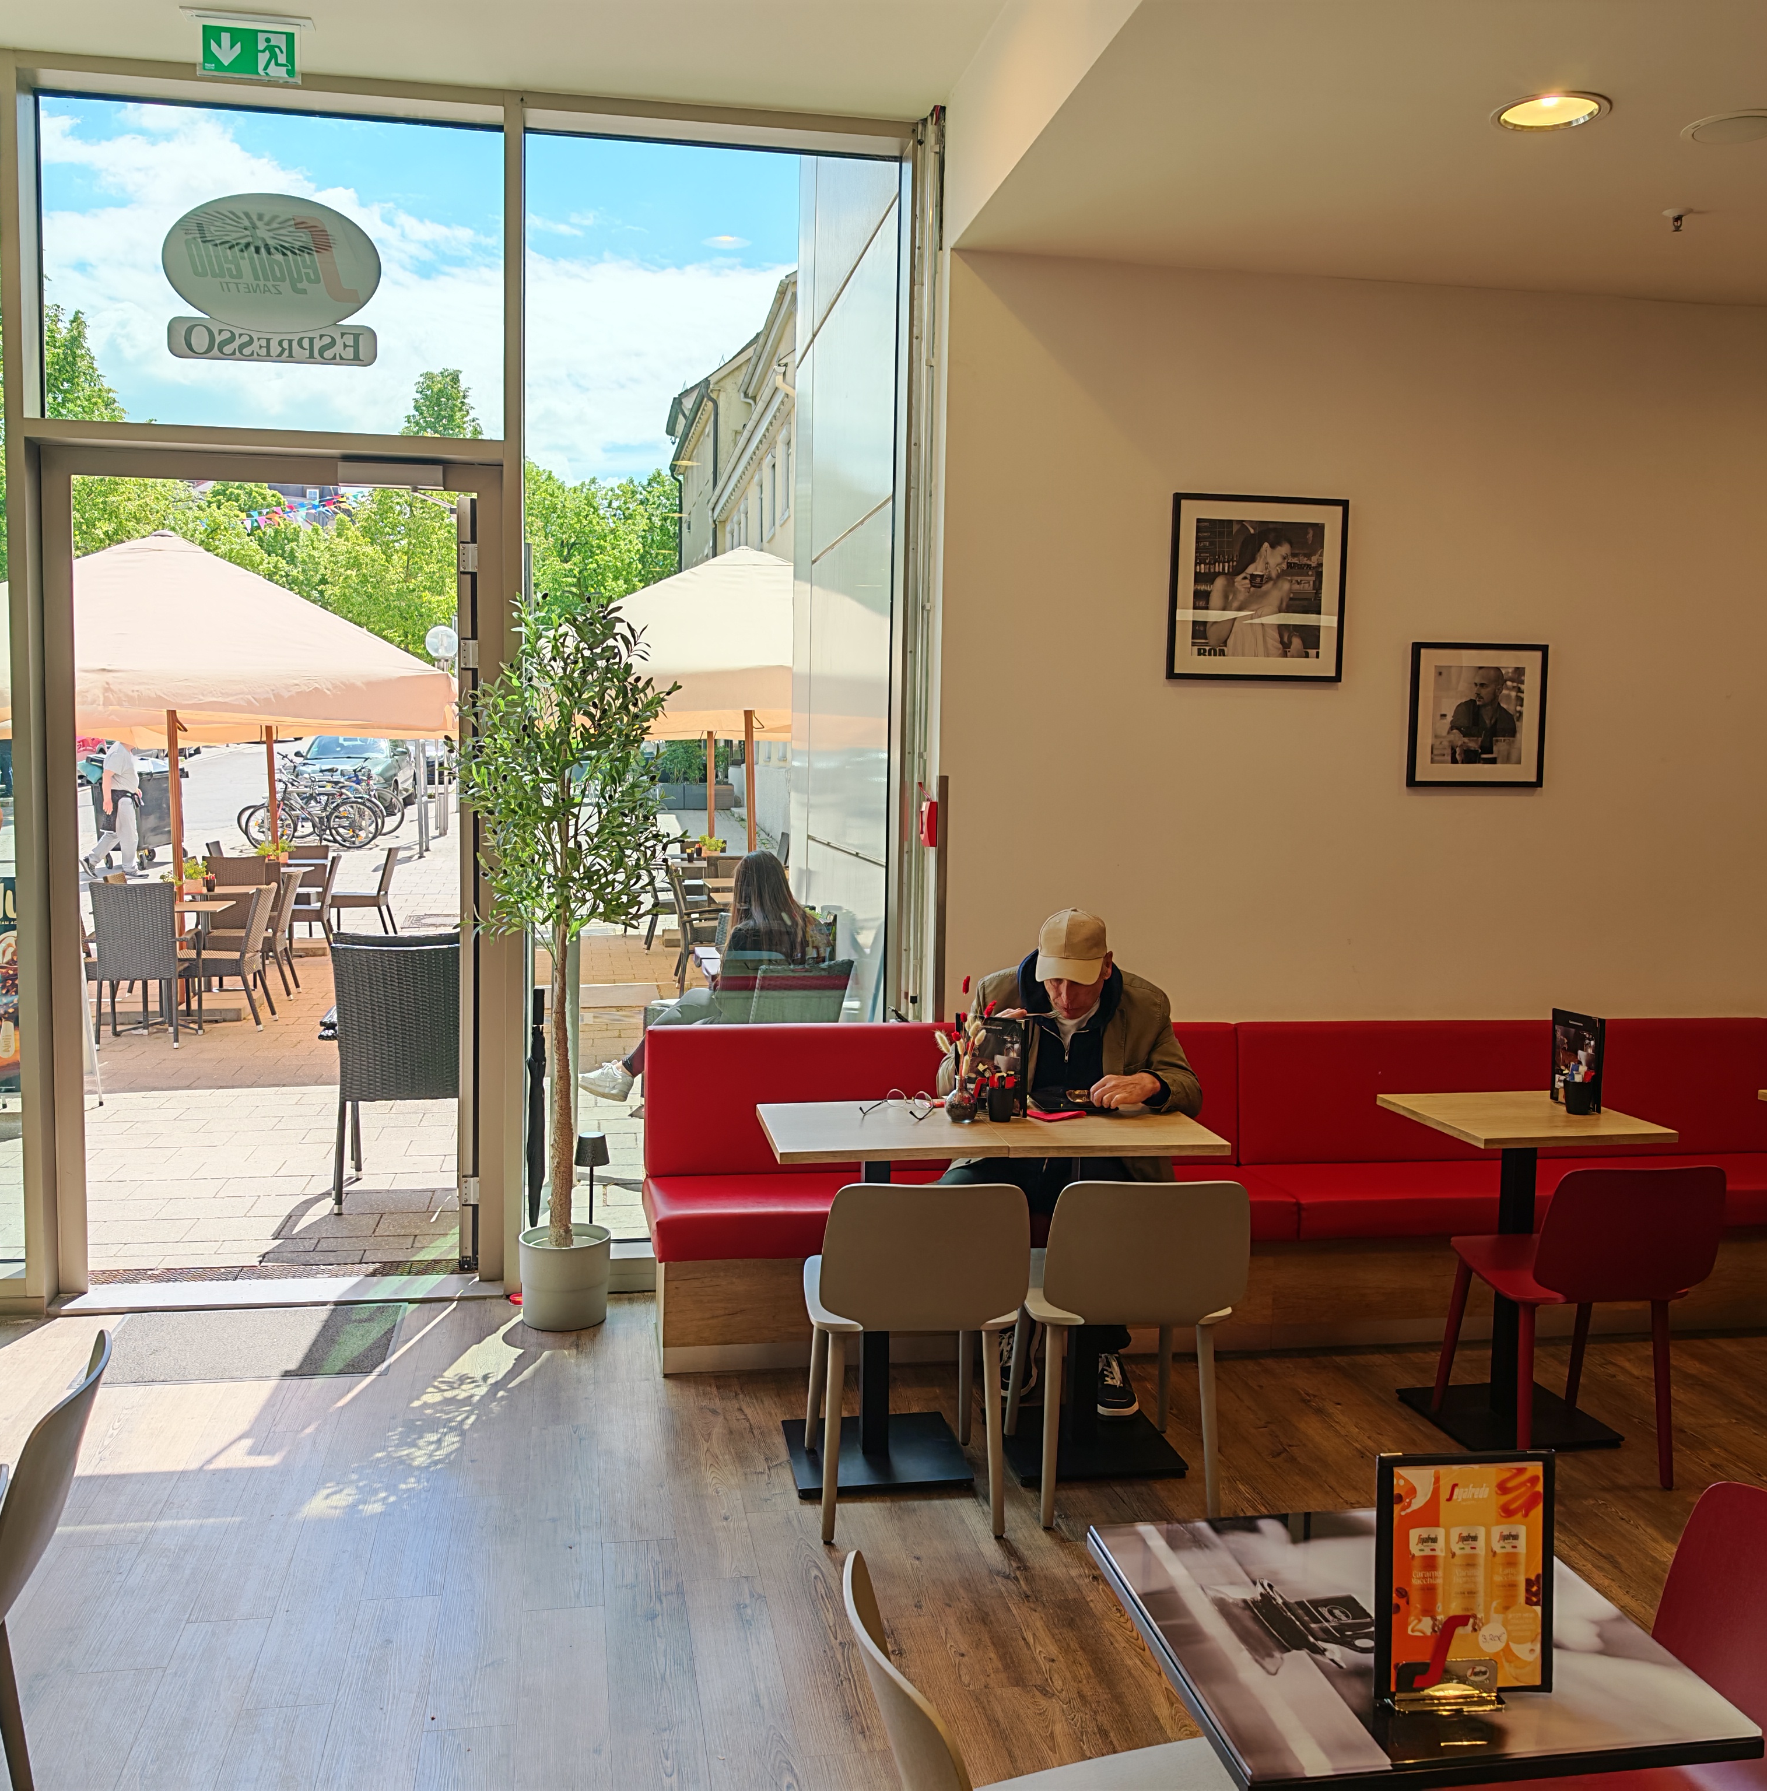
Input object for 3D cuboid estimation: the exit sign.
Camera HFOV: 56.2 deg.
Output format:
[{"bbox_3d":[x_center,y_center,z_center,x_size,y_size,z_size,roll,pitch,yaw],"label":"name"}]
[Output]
[{"bbox_3d":[-1.583,-2.108,4.137,0.249,0.144,0.020,0,5,-9],"label":"exit sign"}]

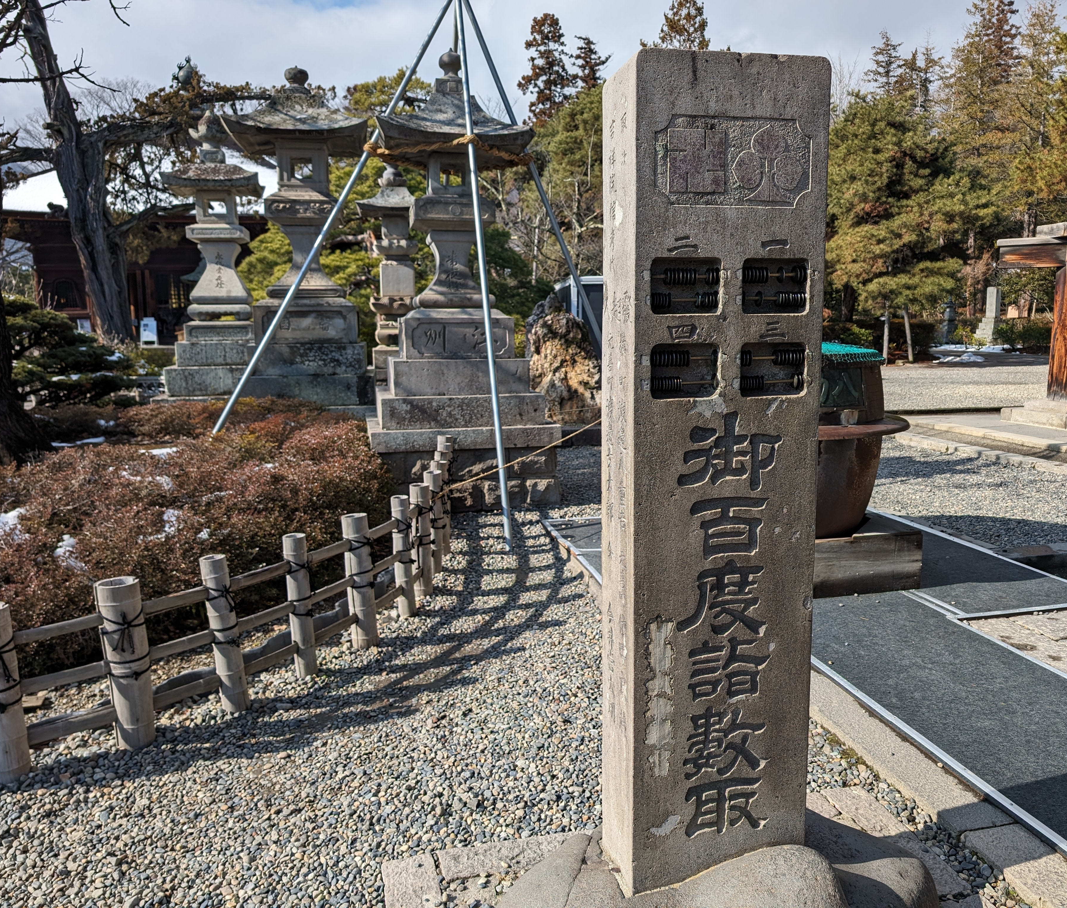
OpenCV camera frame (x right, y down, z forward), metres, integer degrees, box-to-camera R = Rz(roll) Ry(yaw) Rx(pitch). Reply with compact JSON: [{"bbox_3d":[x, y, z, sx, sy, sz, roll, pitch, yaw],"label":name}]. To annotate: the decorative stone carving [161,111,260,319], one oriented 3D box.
[{"bbox_3d":[-3.349,-2.516,8.915,0.980,2.174,0.980,-2,9,-13],"label":"decorative stone carving"}]

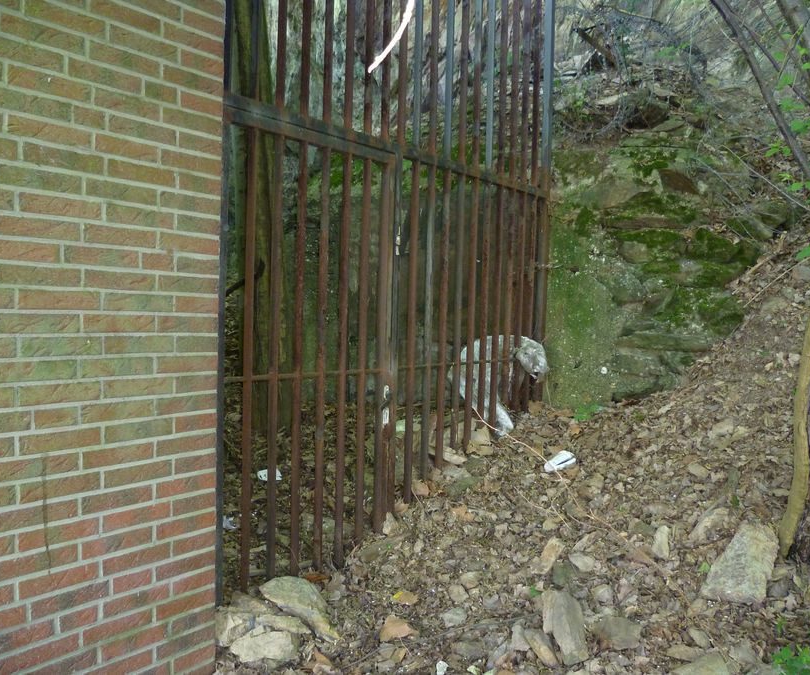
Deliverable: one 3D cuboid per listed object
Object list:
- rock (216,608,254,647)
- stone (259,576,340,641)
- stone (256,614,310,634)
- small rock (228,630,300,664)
[{"bbox_3d":[-0.575,0.981,2.470,0.135,0.110,0.125,1,2,-17],"label":"rock"},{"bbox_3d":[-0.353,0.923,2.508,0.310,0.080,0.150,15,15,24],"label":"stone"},{"bbox_3d":[-0.414,0.969,2.483,0.180,0.048,0.120,8,2,6],"label":"stone"},{"bbox_3d":[-0.458,1.004,2.388,0.210,0.100,0.130,1,2,0],"label":"small rock"}]

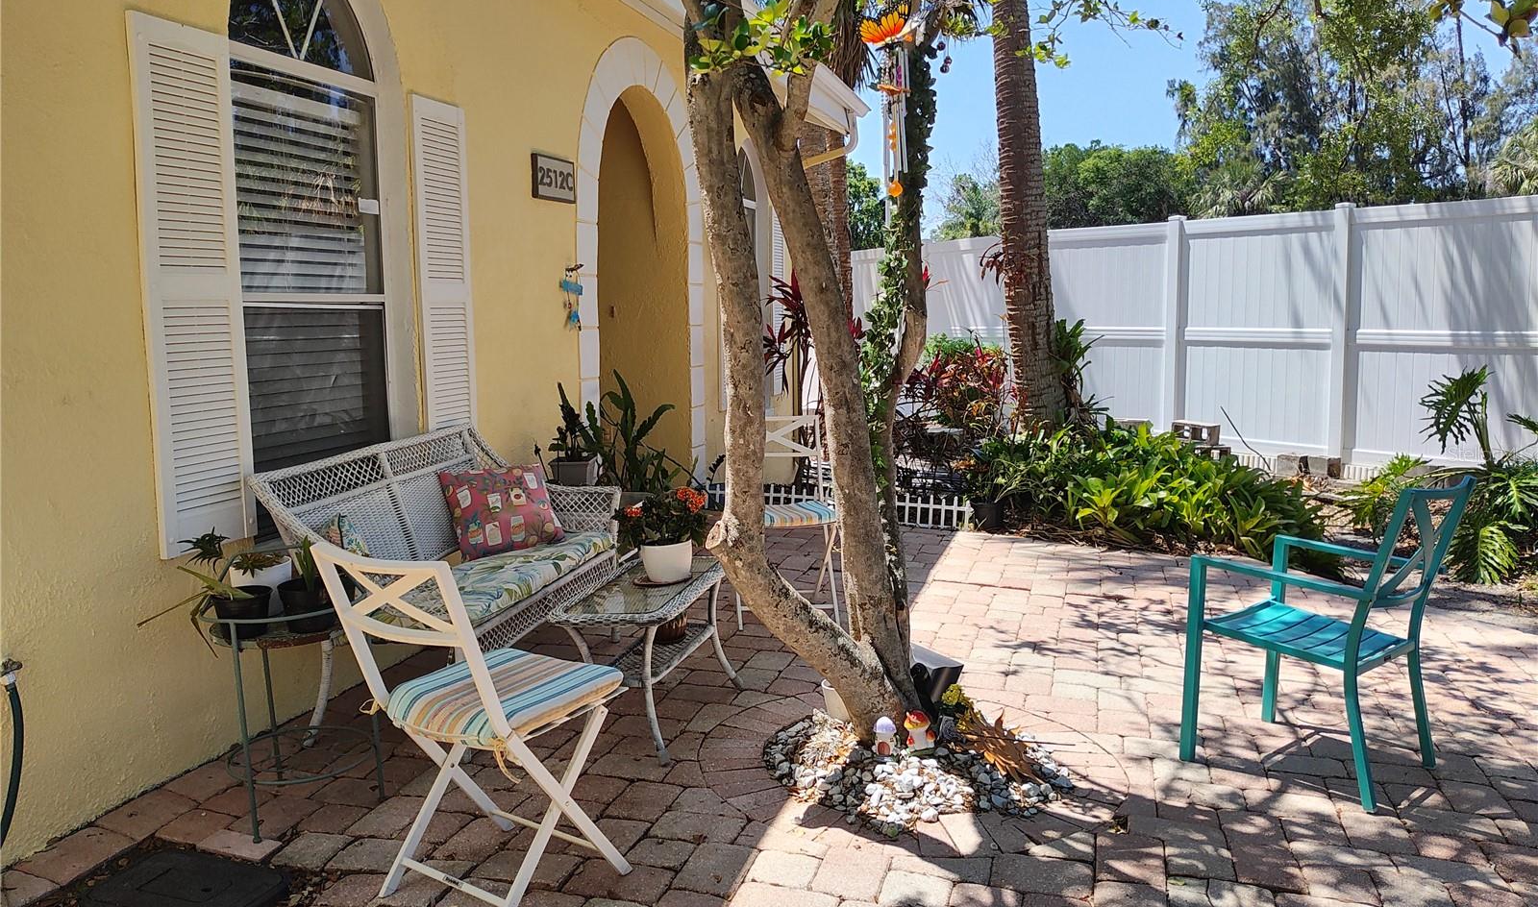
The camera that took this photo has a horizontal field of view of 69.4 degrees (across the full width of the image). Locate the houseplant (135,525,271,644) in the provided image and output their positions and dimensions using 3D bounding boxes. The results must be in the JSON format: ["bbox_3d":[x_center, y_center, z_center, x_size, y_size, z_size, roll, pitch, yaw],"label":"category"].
[{"bbox_3d":[-1.437,0.339,2.812,0.290,0.275,0.250,0,8,0],"label":"houseplant"}]

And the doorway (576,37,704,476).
[{"bbox_3d":[-0.793,-0.896,6.398,0.272,2.807,1.768,2,8,17],"label":"doorway"}]

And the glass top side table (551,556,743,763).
[{"bbox_3d":[-0.385,0.650,3.690,0.381,0.457,0.796,2,8,15],"label":"glass top side table"}]

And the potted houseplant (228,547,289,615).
[{"bbox_3d":[-1.359,0.345,2.946,0.165,0.180,0.165,0,8,0],"label":"potted houseplant"}]

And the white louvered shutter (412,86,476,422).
[{"bbox_3d":[-1.278,-0.626,4.406,0.033,1.482,0.340,2,8,17],"label":"white louvered shutter"}]

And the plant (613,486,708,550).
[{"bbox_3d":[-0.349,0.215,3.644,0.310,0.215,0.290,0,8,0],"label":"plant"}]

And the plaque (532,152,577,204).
[{"bbox_3d":[-1.005,-1.288,5.224,0.033,0.196,0.367,2,8,17],"label":"plaque"}]

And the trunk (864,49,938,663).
[{"bbox_3d":[0.414,-0.316,3.594,0.204,1.904,0.231,0,8,0],"label":"trunk"}]

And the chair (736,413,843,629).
[{"bbox_3d":[0.071,0.292,4.862,0.422,0.854,0.510,-1,8,-10],"label":"chair"}]

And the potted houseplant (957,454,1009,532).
[{"bbox_3d":[1.288,0.234,6.668,0.320,0.470,0.320,0,8,0],"label":"potted houseplant"}]

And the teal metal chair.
[{"bbox_3d":[1.628,0.490,3.246,0.544,0.881,0.578,-7,10,-43],"label":"teal metal chair"}]

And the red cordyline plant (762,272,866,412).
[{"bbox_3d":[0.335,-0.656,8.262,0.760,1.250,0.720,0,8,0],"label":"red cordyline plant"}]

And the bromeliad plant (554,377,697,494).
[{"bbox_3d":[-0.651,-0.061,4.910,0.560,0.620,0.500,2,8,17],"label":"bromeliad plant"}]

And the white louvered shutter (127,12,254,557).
[{"bbox_3d":[-1.650,-0.464,3.201,0.033,1.482,0.340,2,8,17],"label":"white louvered shutter"}]

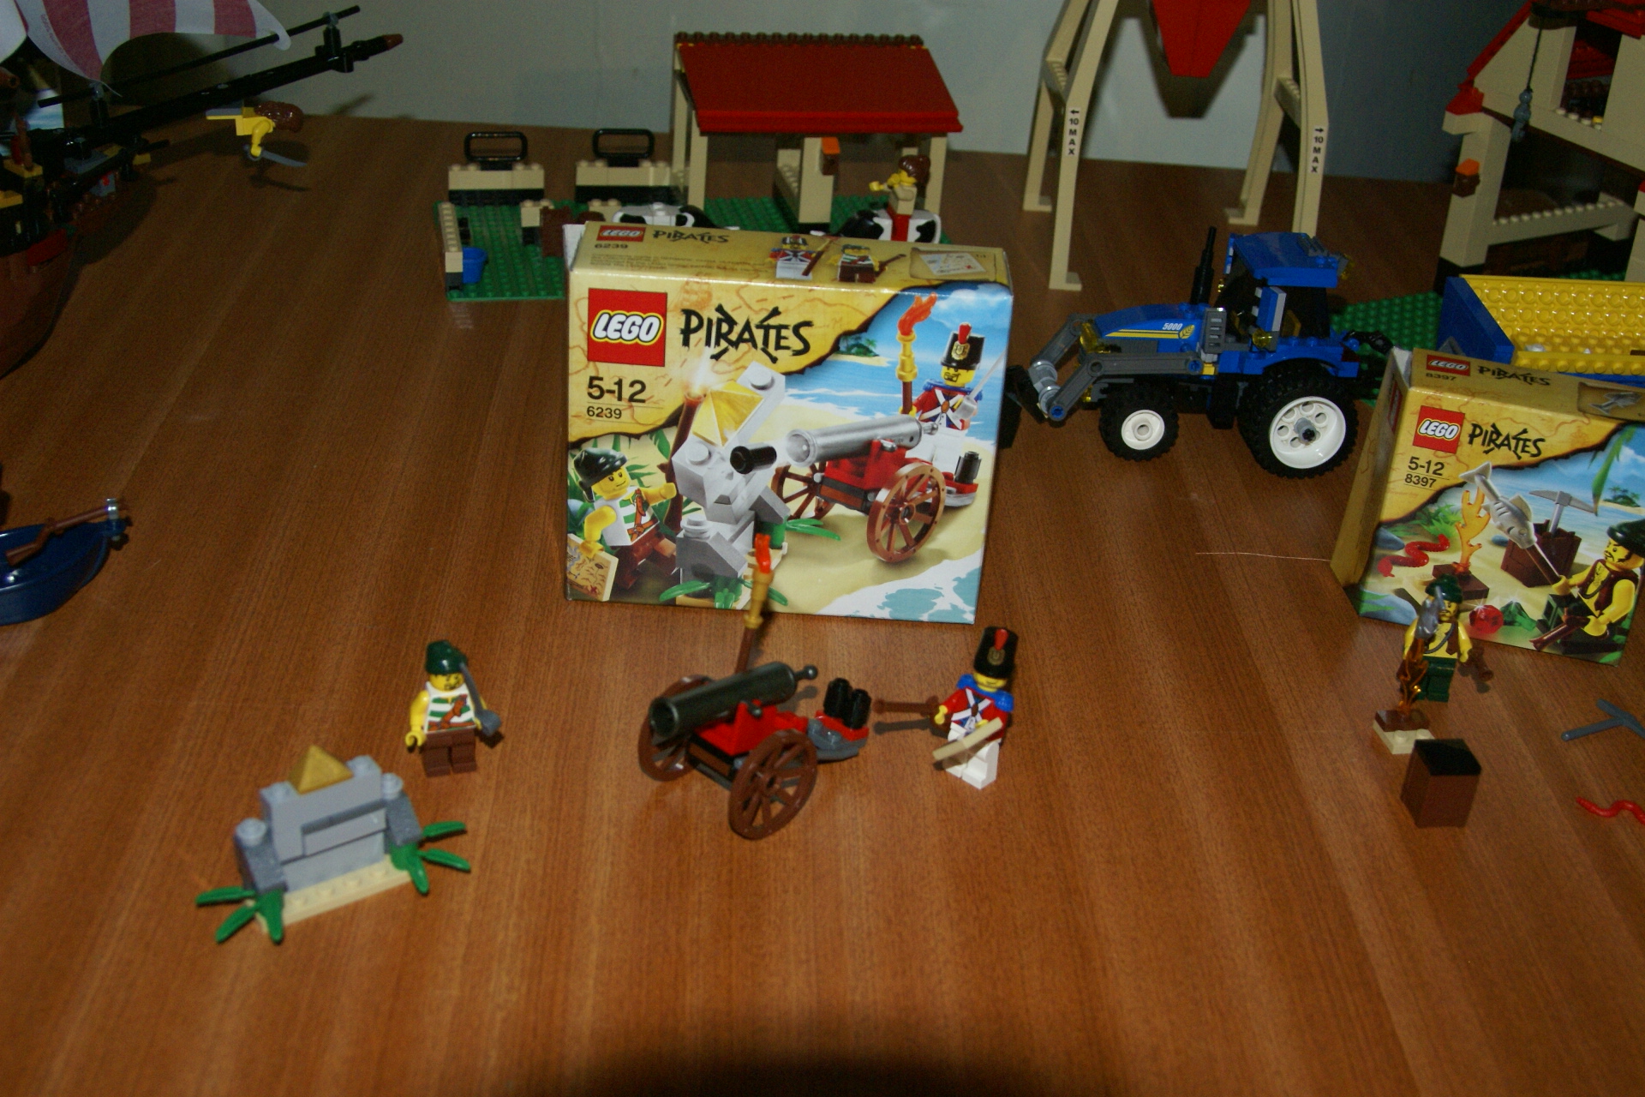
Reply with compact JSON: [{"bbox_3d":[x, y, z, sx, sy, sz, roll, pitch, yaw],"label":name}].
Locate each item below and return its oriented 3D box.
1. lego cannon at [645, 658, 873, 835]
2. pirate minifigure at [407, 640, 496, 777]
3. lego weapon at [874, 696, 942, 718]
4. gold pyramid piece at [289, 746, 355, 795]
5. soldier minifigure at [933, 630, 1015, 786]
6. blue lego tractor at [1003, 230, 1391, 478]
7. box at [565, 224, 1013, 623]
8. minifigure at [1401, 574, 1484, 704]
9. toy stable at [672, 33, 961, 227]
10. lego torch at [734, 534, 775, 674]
[{"bbox_3d":[-0.020,0.051,0.563,0.042,0.048,0.083,27,37,34],"label":"lego cannon"},{"bbox_3d":[-0.109,0.047,0.563,0.027,0.044,0.017,-5,31,-16],"label":"pirate minifigure"},{"bbox_3d":[0.027,0.049,0.571,0.004,0.008,0.037,29,12,36],"label":"lego weapon"},{"bbox_3d":[-0.136,0.058,0.521,0.016,0.010,0.009,-18,36,-33],"label":"gold pyramid piece"},{"bbox_3d":[0.046,0.047,0.574,0.025,0.052,0.020,27,37,34],"label":"soldier minifigure"},{"bbox_3d":[0.153,-0.093,0.793,0.170,0.092,0.084,1,30,-5],"label":"blue lego tractor"},{"bbox_3d":[-0.013,-0.041,0.652,0.140,0.121,0.044,3,30,-2],"label":"box"},{"bbox_3d":[0.206,0.030,0.633,0.027,0.044,0.017,5,30,1],"label":"minifigure"},{"bbox_3d":[-0.004,-0.197,0.951,0.129,0.096,0.076,-2,30,-11],"label":"toy stable"},{"bbox_3d":[-0.023,0.024,0.574,0.007,0.060,0.007,27,29,34],"label":"lego torch"}]

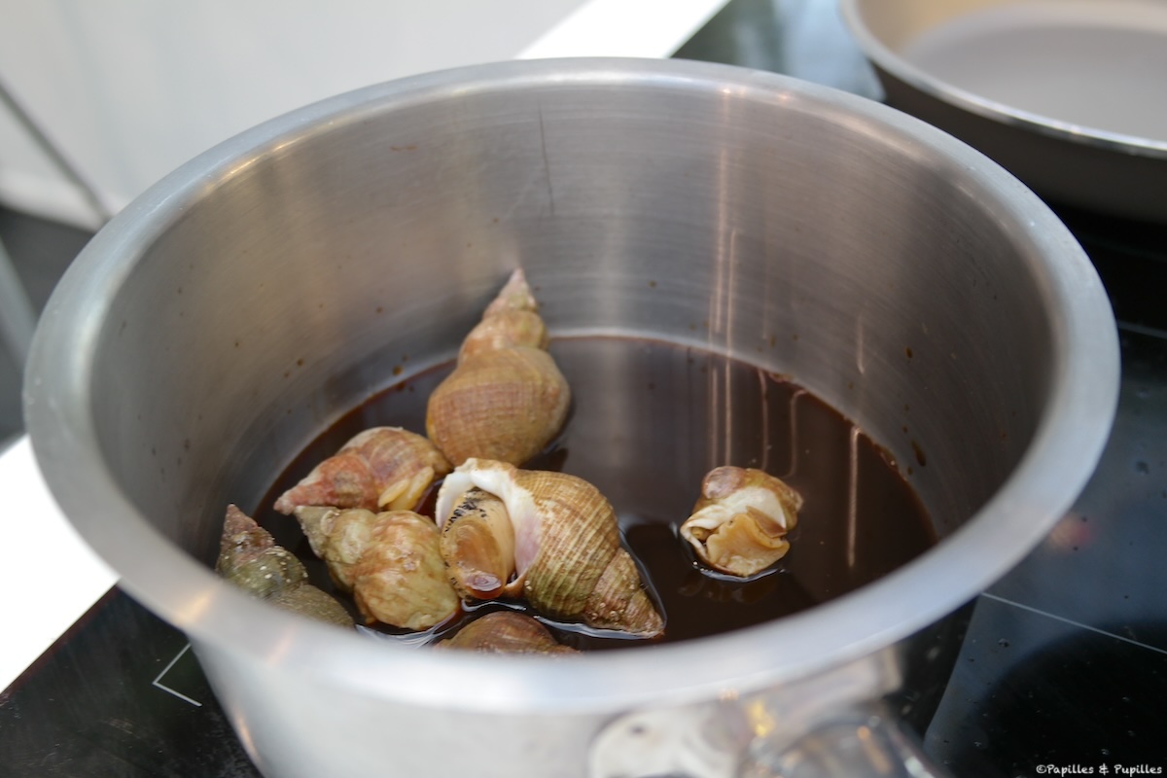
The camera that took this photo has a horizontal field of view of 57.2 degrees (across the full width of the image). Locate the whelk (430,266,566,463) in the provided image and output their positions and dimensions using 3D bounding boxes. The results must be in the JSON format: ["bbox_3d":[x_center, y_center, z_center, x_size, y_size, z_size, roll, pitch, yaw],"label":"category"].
[{"bbox_3d":[-0.025,-0.008,0.334,0.043,0.040,0.069,4,64,7],"label":"whelk"}]

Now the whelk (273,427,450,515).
[{"bbox_3d":[-0.063,0.028,0.308,0.052,0.030,0.033,-12,41,-13],"label":"whelk"}]

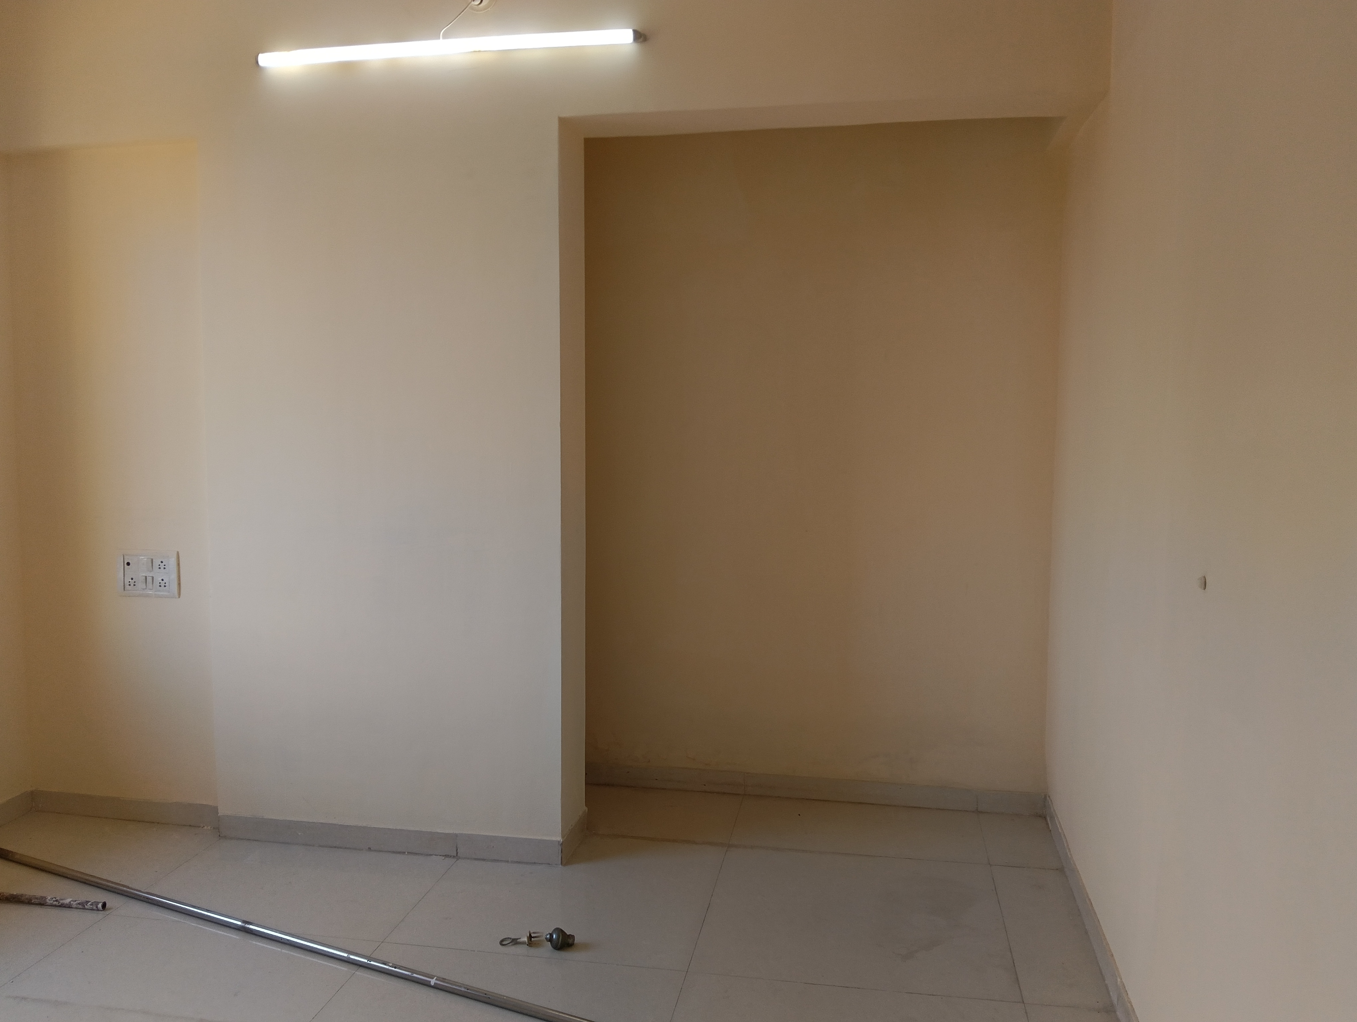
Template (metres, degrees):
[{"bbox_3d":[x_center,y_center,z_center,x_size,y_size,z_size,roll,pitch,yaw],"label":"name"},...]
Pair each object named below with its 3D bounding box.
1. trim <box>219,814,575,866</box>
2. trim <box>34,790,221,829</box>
[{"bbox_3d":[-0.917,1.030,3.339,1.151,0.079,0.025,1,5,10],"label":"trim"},{"bbox_3d":[-1.870,1.003,3.587,0.707,0.075,0.018,1,5,10],"label":"trim"}]

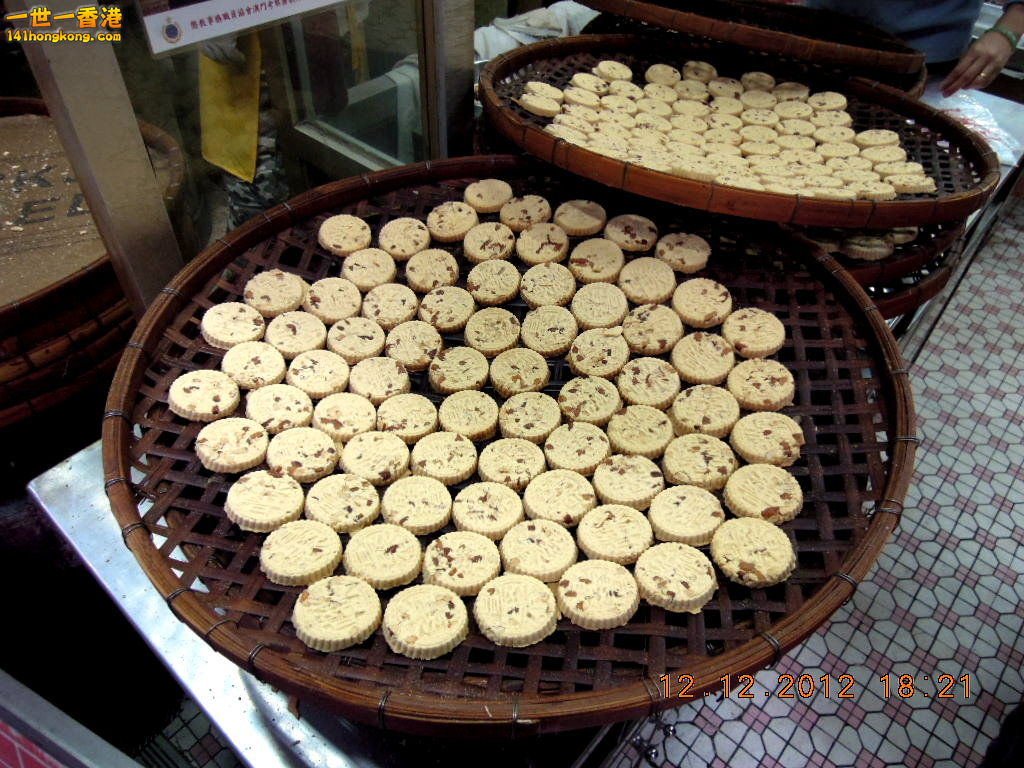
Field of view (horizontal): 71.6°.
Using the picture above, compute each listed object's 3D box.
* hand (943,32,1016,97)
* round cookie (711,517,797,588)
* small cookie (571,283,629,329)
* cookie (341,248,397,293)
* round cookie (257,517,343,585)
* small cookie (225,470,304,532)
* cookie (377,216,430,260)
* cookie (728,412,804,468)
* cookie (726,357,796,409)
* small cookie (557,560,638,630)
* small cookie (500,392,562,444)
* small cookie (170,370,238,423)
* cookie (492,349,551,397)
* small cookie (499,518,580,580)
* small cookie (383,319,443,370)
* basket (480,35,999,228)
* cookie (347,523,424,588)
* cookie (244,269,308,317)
[{"bbox_3d":[0.839,-0.576,1.280,0.160,0.050,0.080,-44,61,-7],"label":"hand"},{"bbox_3d":[0.167,0.116,0.489,0.056,0.011,0.056,-8,32,5],"label":"round cookie"},{"bbox_3d":[0.096,-0.087,0.781,0.059,0.011,0.059,-4,52,5],"label":"small cookie"},{"bbox_3d":[-0.149,-0.120,0.741,0.056,0.012,0.056,4,51,0],"label":"cookie"},{"bbox_3d":[-0.147,0.117,0.497,0.056,0.011,0.056,6,33,-4],"label":"round cookie"},{"bbox_3d":[-0.203,0.097,0.584,0.059,0.011,0.059,13,37,0],"label":"small cookie"},{"bbox_3d":[-0.127,-0.171,0.841,0.059,0.011,0.059,3,58,-5],"label":"cookie"},{"bbox_3d":[0.224,0.049,0.623,0.059,0.011,0.059,-10,40,9],"label":"cookie"},{"bbox_3d":[0.205,0.000,0.585,0.052,0.009,0.052,-10,45,11],"label":"cookie"},{"bbox_3d":[0.057,0.141,0.480,0.056,0.012,0.056,-1,31,1],"label":"small cookie"},{"bbox_3d":[0.016,0.028,0.598,0.052,0.009,0.052,-3,44,0],"label":"small cookie"},{"bbox_3d":[-0.284,0.011,0.657,0.059,0.011,0.059,11,43,-10],"label":"small cookie"},{"bbox_3d":[0.008,-0.011,0.684,0.056,0.011,0.056,-1,44,0],"label":"cookie"},{"bbox_3d":[0.020,0.119,0.513,0.056,0.011,0.056,-2,33,0],"label":"small cookie"},{"bbox_3d":[-0.103,-0.042,0.749,0.059,0.011,0.059,3,49,-4],"label":"small cookie"},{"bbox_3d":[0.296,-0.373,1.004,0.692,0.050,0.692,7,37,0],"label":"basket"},{"bbox_3d":[-0.087,0.116,0.480,0.052,0.009,0.052,7,32,0],"label":"cookie"},{"bbox_3d":[-0.255,-0.097,0.764,0.059,0.011,0.059,8,51,-10],"label":"cookie"}]

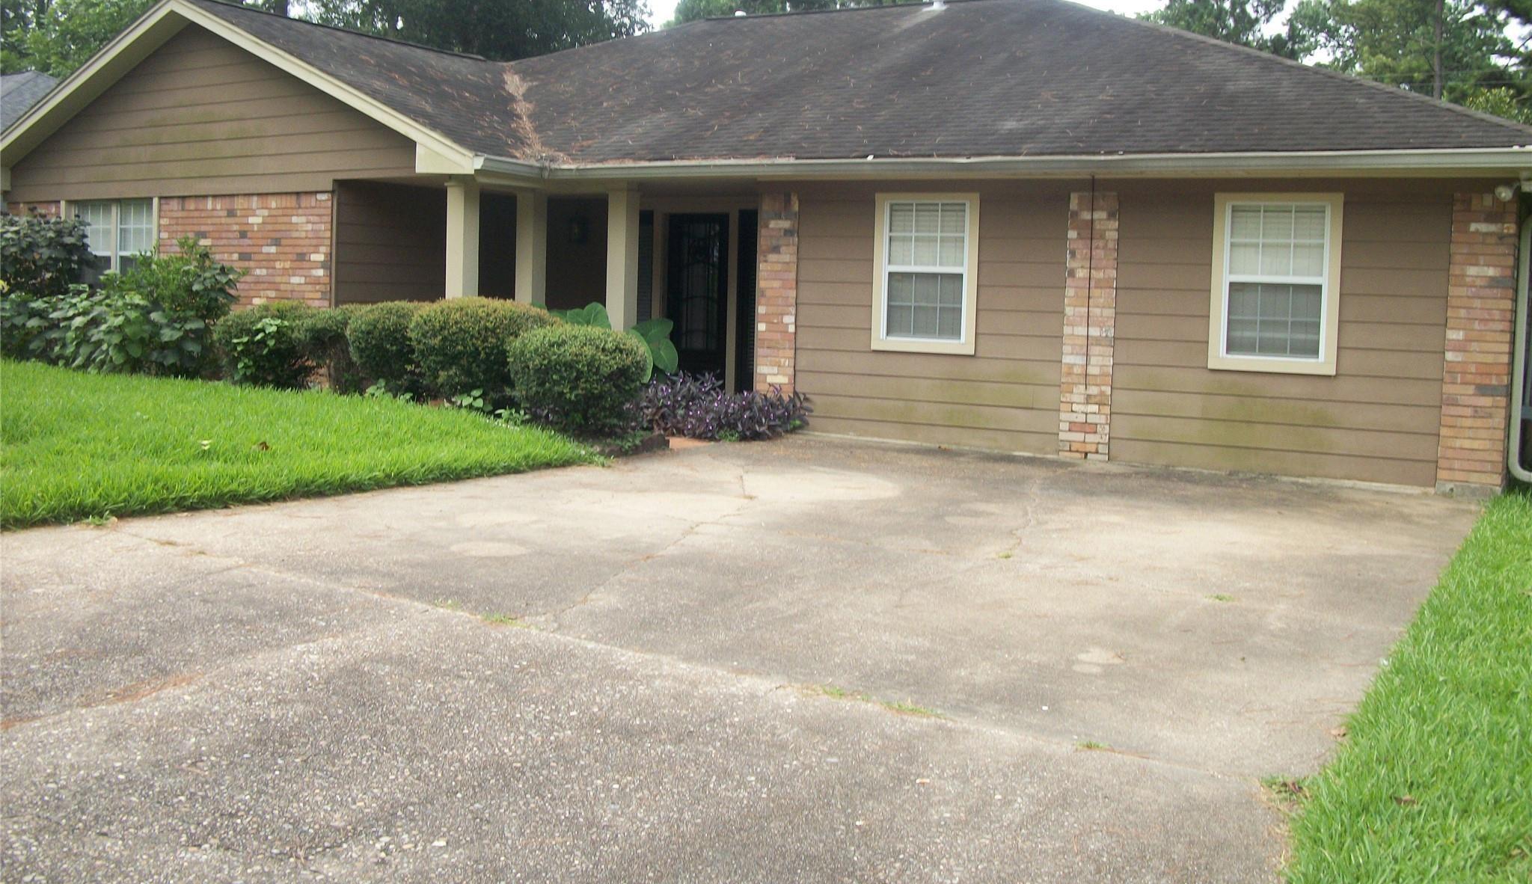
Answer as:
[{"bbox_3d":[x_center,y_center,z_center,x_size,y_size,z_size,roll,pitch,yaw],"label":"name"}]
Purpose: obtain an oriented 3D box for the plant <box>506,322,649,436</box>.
[{"bbox_3d":[-1.557,-0.512,11.698,1.150,0.940,1.100,2,6,0],"label":"plant"}]

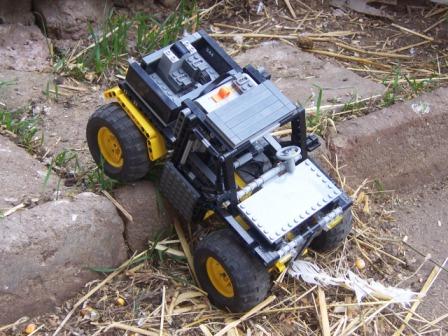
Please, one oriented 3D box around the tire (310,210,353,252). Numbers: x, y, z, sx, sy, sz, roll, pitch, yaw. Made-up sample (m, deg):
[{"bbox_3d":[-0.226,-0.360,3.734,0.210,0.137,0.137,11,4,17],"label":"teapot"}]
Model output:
[{"bbox_3d":[0.094,0.047,0.889,0.042,0.082,0.082,-27,47,-29],"label":"tire"}]

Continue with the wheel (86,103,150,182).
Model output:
[{"bbox_3d":[-0.105,-0.026,0.875,0.042,0.082,0.082,-30,48,-32],"label":"wheel"}]

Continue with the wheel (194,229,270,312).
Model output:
[{"bbox_3d":[0.006,0.100,0.828,0.042,0.082,0.082,-27,47,-29],"label":"wheel"}]

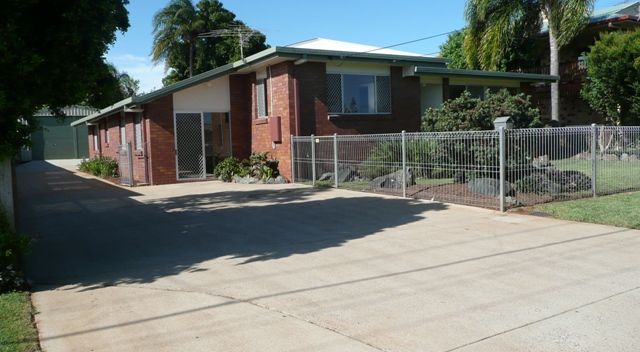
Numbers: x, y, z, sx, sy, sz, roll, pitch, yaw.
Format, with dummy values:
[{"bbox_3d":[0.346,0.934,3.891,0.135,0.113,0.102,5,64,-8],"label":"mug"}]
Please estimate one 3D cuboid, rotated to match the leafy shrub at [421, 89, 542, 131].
[{"bbox_3d":[4.159,-1.058,13.338,2.800,2.330,2.400,-4,5,-28],"label":"leafy shrub"}]

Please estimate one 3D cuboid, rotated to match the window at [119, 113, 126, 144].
[{"bbox_3d":[-7.741,-1.741,20.355,0.100,1.280,1.450,-4,5,-28],"label":"window"}]

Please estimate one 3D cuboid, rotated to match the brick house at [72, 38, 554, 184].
[{"bbox_3d":[-2.945,-2.978,25.582,15.000,4.800,22.000,-4,5,-28],"label":"brick house"}]

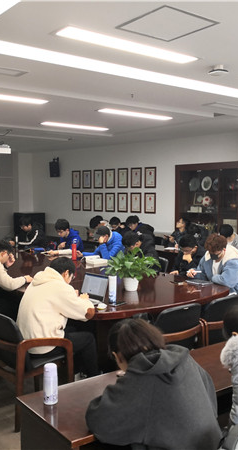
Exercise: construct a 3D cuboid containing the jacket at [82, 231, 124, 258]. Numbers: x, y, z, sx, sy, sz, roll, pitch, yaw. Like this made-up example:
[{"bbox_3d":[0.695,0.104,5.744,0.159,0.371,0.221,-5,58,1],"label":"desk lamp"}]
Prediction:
[{"bbox_3d":[-0.196,0.406,6.653,0.570,0.620,0.620,-4,5,-38],"label":"jacket"}]

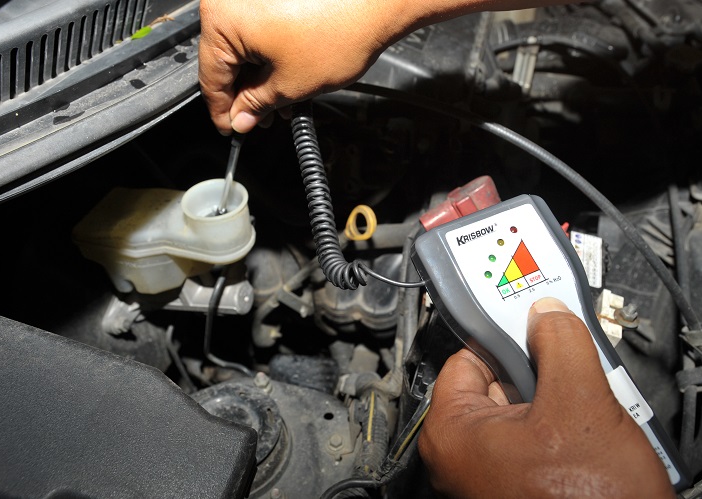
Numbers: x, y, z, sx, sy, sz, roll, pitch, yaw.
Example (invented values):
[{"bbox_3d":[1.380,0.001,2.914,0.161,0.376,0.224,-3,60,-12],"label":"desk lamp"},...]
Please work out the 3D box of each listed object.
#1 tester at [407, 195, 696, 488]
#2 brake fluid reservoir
[{"bbox_3d":[0.090,0.049,0.248,0.078,0.030,0.146,-20,72,-18],"label":"tester"},{"bbox_3d":[-0.146,-0.014,0.445,0.141,0.080,0.073,9,45,8],"label":"brake fluid reservoir"}]

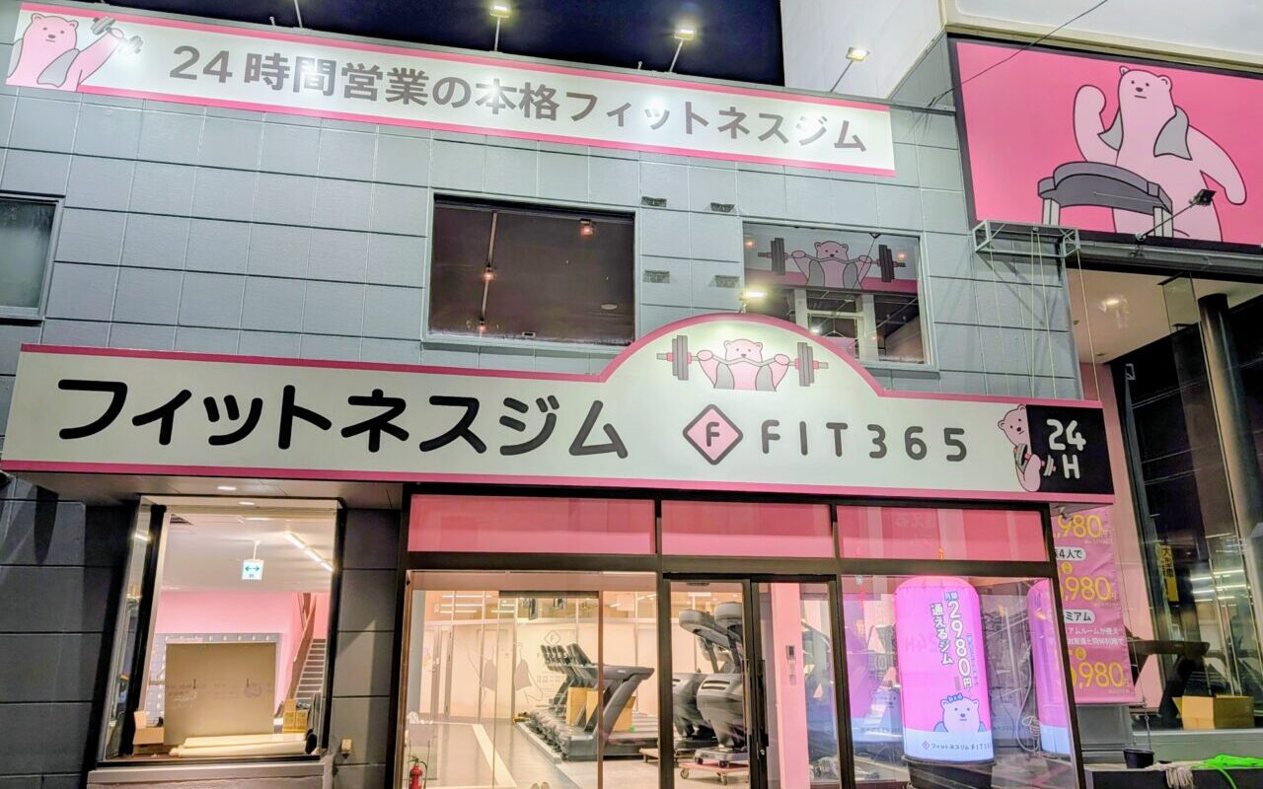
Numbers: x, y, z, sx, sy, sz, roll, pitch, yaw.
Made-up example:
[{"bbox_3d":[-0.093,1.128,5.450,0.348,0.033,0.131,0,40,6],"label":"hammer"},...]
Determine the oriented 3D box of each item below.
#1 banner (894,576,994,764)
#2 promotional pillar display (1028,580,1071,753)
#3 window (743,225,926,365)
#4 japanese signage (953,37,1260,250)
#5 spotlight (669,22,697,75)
[{"bbox_3d":[3.106,2.686,8.767,0.820,1.770,0.820,1,-14,-3],"label":"banner"},{"bbox_3d":[4.526,2.766,9.041,0.780,1.770,0.780,3,-15,-11],"label":"promotional pillar display"},{"bbox_3d":[2.484,-1.212,10.500,2.325,1.691,0.100,3,-15,-11],"label":"window"},{"bbox_3d":[6.877,-3.312,11.832,5.384,2.778,0.120,3,-15,-11],"label":"japanese signage"},{"bbox_3d":[0.562,-4.111,10.393,0.270,0.230,0.760,3,-15,-11],"label":"spotlight"}]

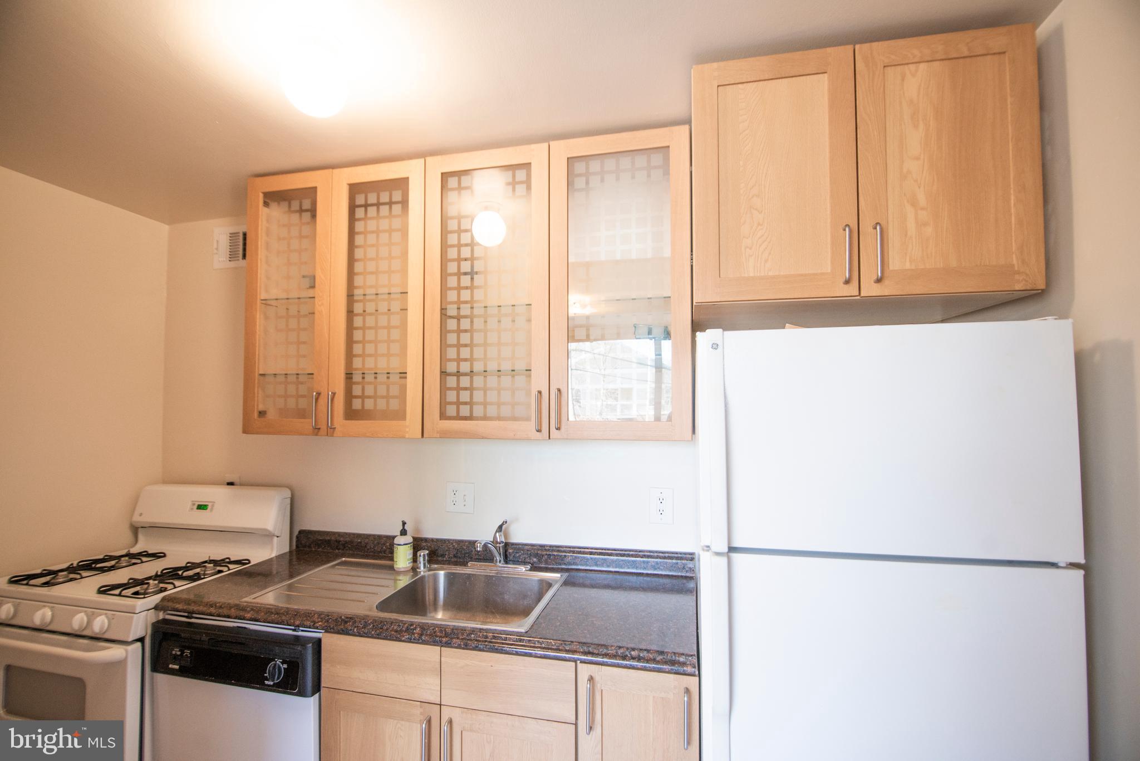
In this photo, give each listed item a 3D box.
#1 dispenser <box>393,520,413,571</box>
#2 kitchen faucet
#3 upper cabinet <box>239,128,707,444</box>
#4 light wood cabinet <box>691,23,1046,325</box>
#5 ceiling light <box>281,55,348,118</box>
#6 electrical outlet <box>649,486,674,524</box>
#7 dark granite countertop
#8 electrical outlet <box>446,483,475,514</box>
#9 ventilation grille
[{"bbox_3d":[-0.637,0.623,1.934,0.076,0.175,0.076,1,-2,-32],"label":"dispenser"},{"bbox_3d":[-0.287,0.623,1.865,0.252,0.173,0.220,-1,-2,13],"label":"kitchen faucet"},{"bbox_3d":[-0.403,-0.292,1.924,1.676,0.990,0.334,-1,-2,13],"label":"upper cabinet"},{"bbox_3d":[0.760,-0.501,1.521,0.759,0.617,0.617,-1,-2,13],"label":"light wood cabinet"},{"bbox_3d":[-0.631,-0.742,1.254,0.160,0.174,0.160,-1,-2,13],"label":"ceiling light"},{"bbox_3d":[0.342,0.470,1.893,0.086,0.131,0.010,-1,-2,13],"label":"electrical outlet"},{"bbox_3d":[-0.435,0.683,1.736,1.677,0.109,0.645,-1,-2,13],"label":"dark granite countertop"},{"bbox_3d":[-0.450,0.481,2.073,0.124,0.123,0.010,-1,-2,13],"label":"electrical outlet"},{"bbox_3d":[-1.571,-0.624,2.365,0.248,0.203,0.017,-1,-2,13],"label":"ventilation grille"}]

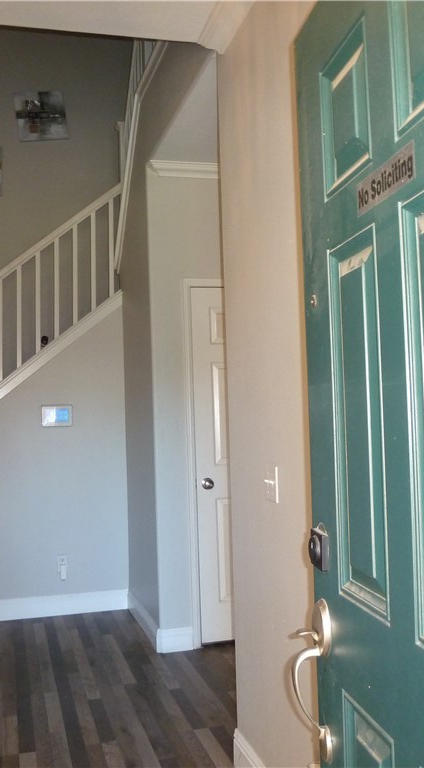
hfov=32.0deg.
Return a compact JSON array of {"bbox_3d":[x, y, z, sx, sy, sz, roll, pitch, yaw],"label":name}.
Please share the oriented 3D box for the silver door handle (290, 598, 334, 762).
[{"bbox_3d":[0.184,0.567,1.396,0.070,0.310,0.080,-1,-3,-11],"label":"silver door handle"}]

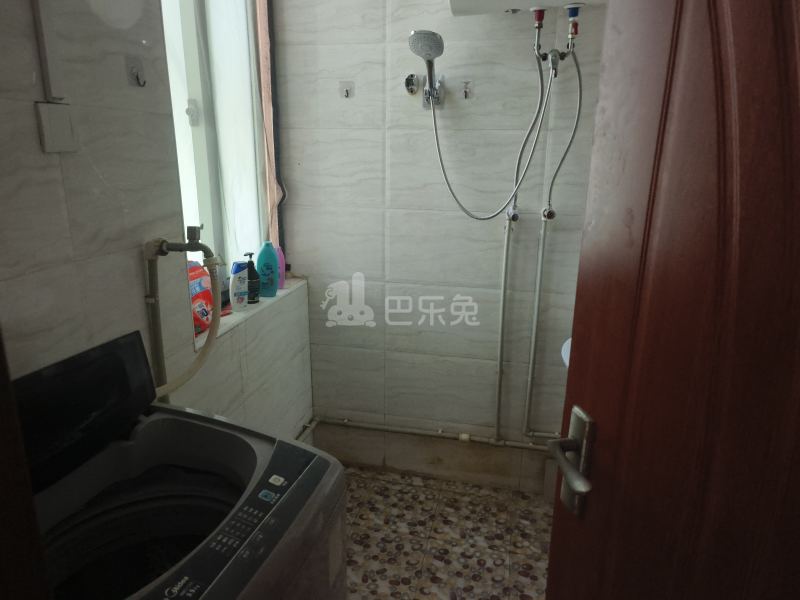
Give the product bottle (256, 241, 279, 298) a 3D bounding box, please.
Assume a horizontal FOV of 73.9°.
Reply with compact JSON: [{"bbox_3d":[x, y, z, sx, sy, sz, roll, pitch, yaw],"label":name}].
[{"bbox_3d":[-0.506,-0.116,2.018,0.083,0.203,0.052,-4,16,-17],"label":"product bottle"}]

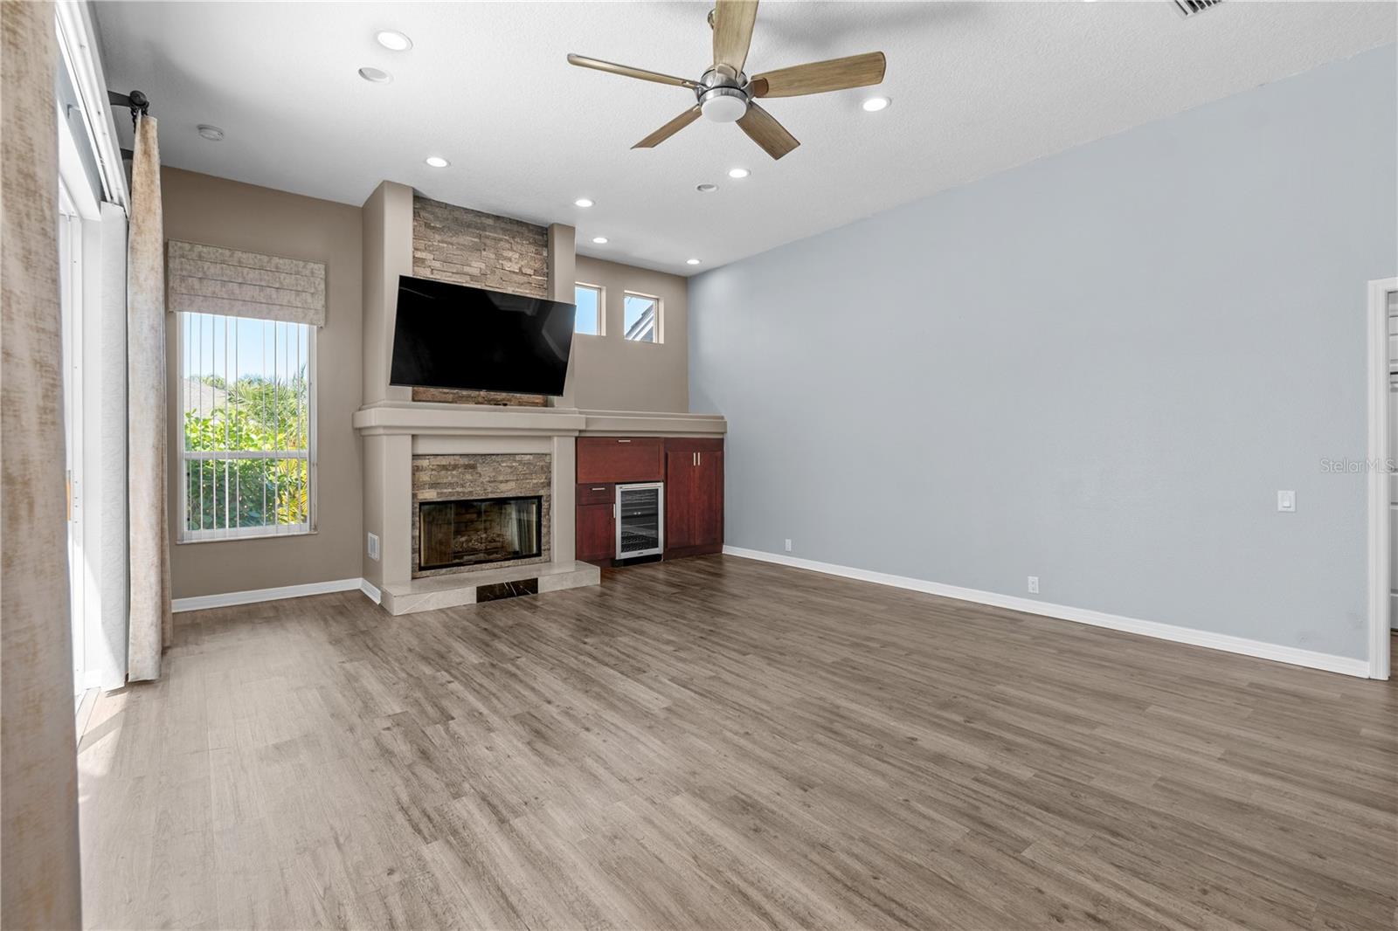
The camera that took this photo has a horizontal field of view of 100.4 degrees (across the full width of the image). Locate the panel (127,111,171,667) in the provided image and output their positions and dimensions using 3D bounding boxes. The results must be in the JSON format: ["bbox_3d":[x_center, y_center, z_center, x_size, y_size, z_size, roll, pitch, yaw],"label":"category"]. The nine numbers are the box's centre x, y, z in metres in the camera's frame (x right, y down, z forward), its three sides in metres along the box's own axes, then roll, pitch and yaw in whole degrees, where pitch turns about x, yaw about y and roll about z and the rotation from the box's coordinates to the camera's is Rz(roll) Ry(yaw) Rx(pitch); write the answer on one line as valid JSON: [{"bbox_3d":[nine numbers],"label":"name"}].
[{"bbox_3d":[-3.284,-0.385,3.489,0.181,3.090,0.734,-1,1,-42],"label":"panel"}]

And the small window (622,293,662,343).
[{"bbox_3d":[-0.703,-1.786,7.084,0.562,0.571,0.120,-1,1,-37],"label":"small window"}]

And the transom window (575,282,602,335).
[{"bbox_3d":[-1.378,-1.768,6.601,0.556,0.571,0.120,-1,1,-37],"label":"transom window"}]

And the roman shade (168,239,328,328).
[{"bbox_3d":[-3.680,-1.486,4.802,1.025,0.558,0.090,-1,1,-37],"label":"roman shade"}]

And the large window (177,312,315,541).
[{"bbox_3d":[-3.736,-0.314,4.848,0.915,1.831,0.110,-1,1,-37],"label":"large window"}]

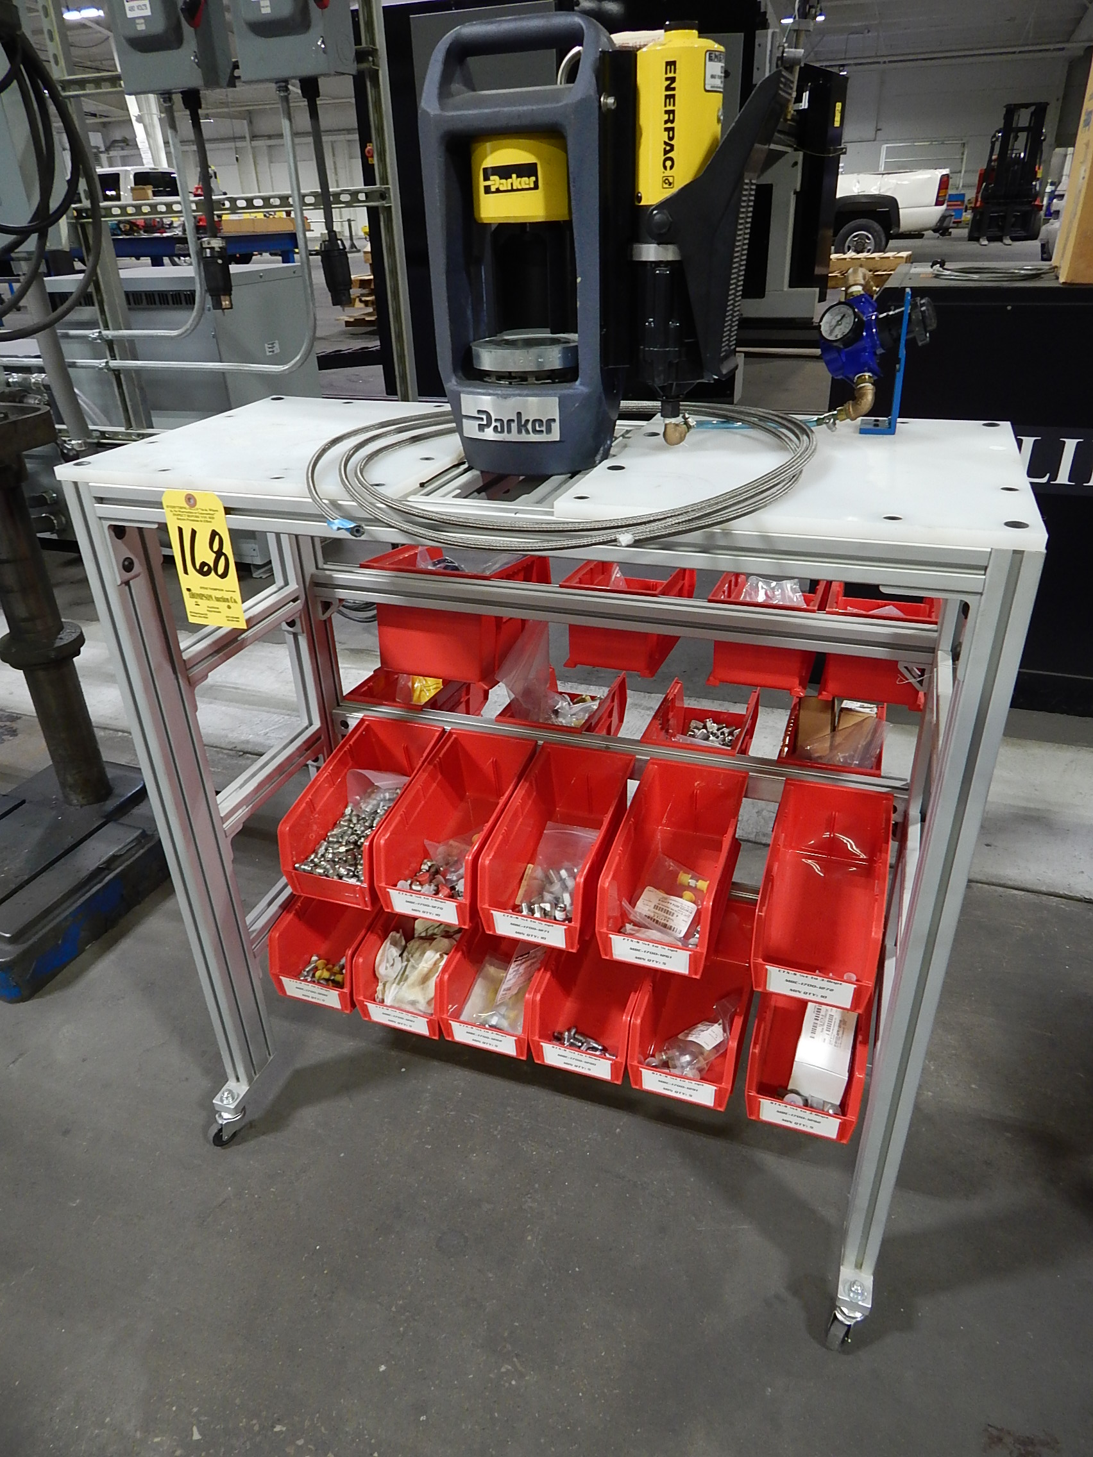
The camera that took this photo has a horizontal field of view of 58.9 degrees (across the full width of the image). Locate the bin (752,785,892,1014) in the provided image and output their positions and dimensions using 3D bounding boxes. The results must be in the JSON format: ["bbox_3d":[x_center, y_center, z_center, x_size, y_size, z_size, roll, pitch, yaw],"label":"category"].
[{"bbox_3d":[0.358,0.209,1.249,0.140,0.125,0.277,8,38,18],"label":"bin"}]

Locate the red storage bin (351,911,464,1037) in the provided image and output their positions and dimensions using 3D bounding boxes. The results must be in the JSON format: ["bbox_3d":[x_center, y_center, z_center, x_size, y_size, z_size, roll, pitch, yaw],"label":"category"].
[{"bbox_3d":[-0.177,0.333,1.540,0.140,0.125,0.277,8,37,18],"label":"red storage bin"}]

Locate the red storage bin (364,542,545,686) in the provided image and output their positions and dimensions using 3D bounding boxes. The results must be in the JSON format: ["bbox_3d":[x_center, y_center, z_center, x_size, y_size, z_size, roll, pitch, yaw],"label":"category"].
[{"bbox_3d":[-0.132,-0.210,1.577,0.210,0.176,0.274,8,28,18],"label":"red storage bin"}]

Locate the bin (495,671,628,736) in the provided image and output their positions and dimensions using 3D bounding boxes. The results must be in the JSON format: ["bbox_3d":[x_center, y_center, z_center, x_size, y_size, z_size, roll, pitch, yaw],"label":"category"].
[{"bbox_3d":[0.035,-0.002,1.642,0.140,0.125,0.277,8,27,18],"label":"bin"}]

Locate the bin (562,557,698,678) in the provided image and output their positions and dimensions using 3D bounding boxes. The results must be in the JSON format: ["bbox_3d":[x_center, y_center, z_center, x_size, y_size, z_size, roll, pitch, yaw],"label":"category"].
[{"bbox_3d":[0.133,-0.193,1.503,0.140,0.125,0.277,8,27,18],"label":"bin"}]

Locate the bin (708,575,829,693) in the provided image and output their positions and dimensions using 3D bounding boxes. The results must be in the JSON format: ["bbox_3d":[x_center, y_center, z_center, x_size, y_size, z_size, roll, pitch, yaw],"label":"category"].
[{"bbox_3d":[0.331,-0.163,1.419,0.141,0.127,0.276,8,28,18],"label":"bin"}]

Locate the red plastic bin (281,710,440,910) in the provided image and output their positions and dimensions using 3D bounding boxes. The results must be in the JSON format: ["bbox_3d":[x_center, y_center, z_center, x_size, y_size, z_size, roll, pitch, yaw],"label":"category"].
[{"bbox_3d":[-0.263,0.121,1.451,0.140,0.125,0.277,8,39,18],"label":"red plastic bin"}]

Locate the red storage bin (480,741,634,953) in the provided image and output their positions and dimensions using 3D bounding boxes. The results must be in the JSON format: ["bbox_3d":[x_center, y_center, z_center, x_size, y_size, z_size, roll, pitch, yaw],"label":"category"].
[{"bbox_3d":[0.023,0.161,1.356,0.140,0.125,0.277,8,38,18],"label":"red storage bin"}]

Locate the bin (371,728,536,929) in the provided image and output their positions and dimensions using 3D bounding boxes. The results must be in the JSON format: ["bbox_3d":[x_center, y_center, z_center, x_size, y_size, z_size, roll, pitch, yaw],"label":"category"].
[{"bbox_3d":[-0.120,0.140,1.401,0.140,0.125,0.277,8,38,18],"label":"bin"}]

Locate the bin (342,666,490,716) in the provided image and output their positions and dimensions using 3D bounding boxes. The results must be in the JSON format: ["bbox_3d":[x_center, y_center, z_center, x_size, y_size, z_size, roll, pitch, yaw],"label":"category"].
[{"bbox_3d":[-0.218,-0.043,1.712,0.141,0.127,0.276,8,28,18],"label":"bin"}]

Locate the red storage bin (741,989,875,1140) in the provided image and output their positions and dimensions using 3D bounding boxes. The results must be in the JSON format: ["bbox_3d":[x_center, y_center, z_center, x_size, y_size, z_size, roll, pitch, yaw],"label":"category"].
[{"bbox_3d":[0.376,0.410,1.362,0.141,0.127,0.276,8,37,18],"label":"red storage bin"}]

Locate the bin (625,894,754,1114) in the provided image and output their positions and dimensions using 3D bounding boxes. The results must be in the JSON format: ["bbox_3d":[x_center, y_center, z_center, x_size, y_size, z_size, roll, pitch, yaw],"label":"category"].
[{"bbox_3d":[0.224,0.388,1.411,0.141,0.127,0.276,8,37,18],"label":"bin"}]

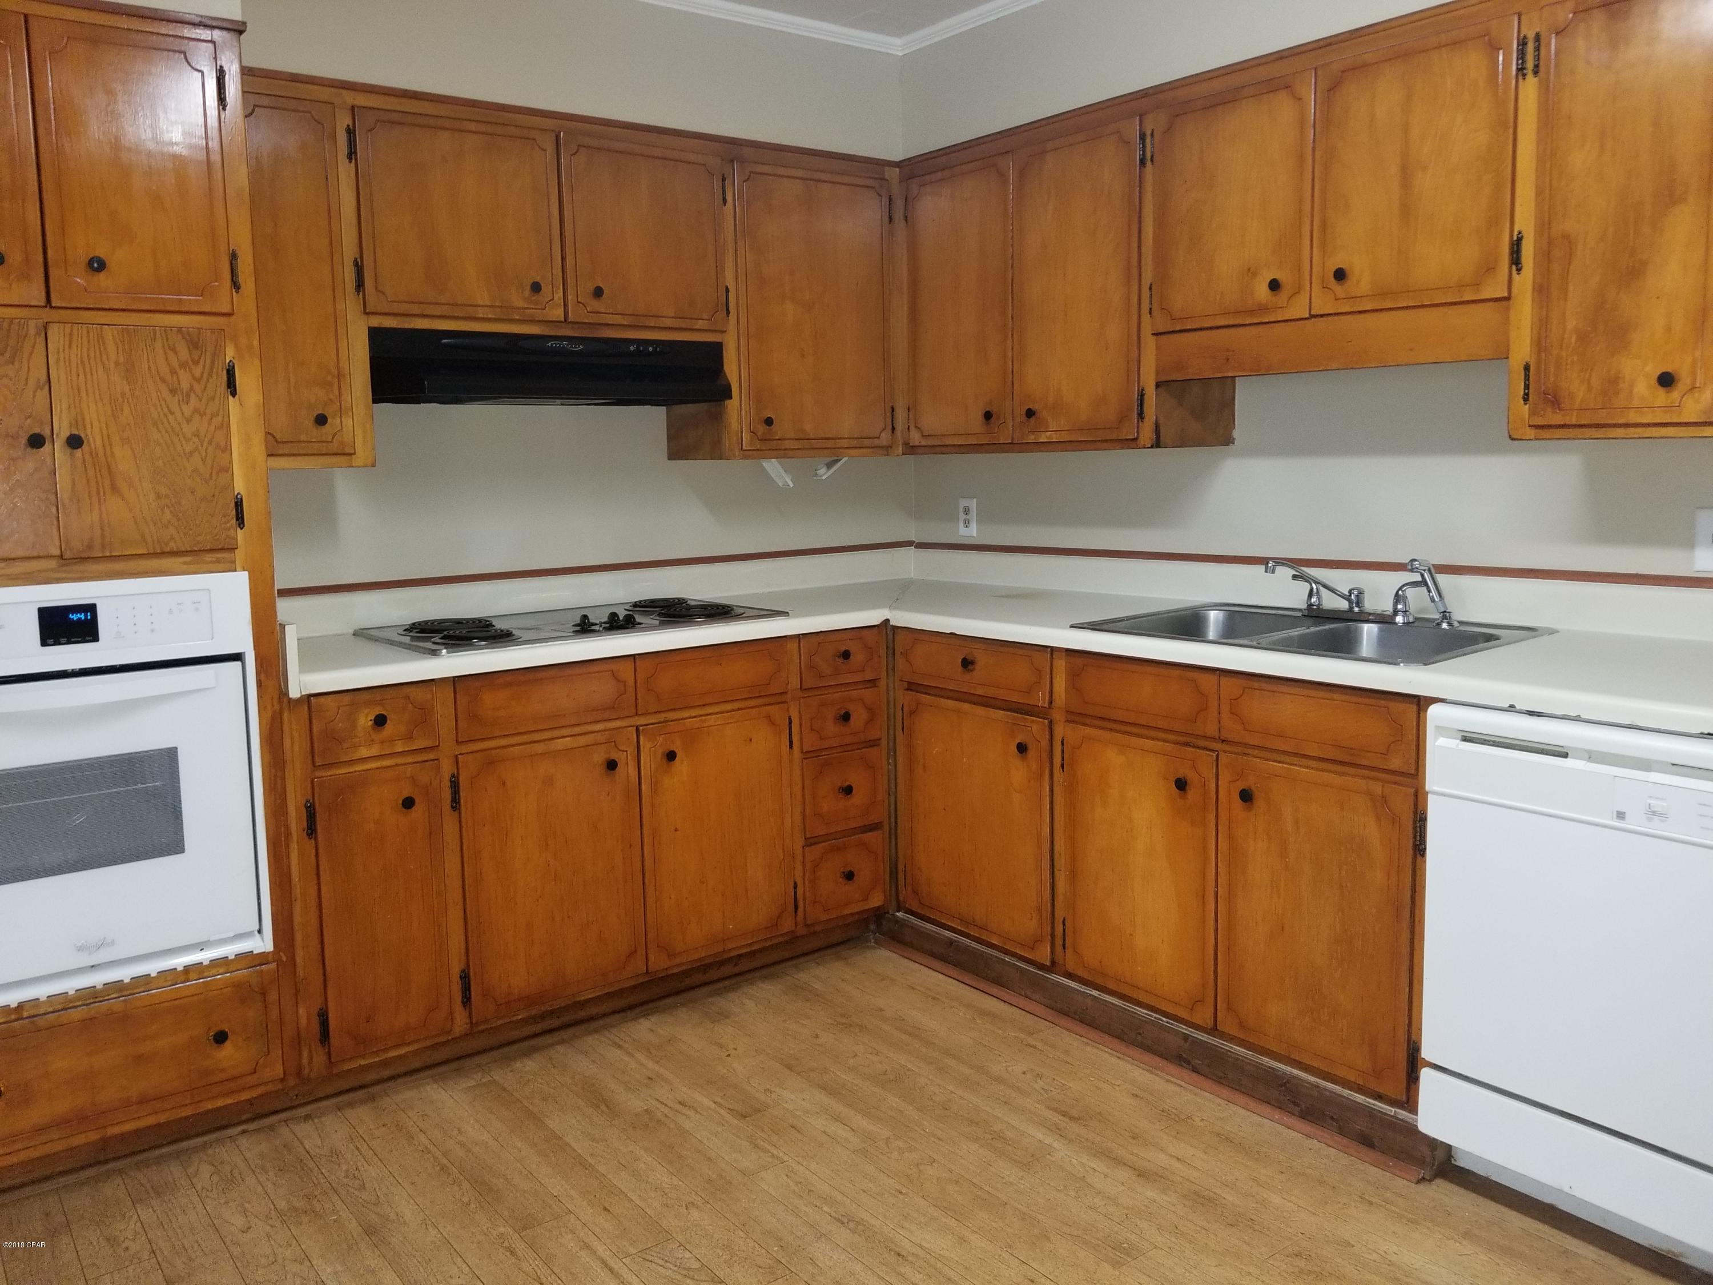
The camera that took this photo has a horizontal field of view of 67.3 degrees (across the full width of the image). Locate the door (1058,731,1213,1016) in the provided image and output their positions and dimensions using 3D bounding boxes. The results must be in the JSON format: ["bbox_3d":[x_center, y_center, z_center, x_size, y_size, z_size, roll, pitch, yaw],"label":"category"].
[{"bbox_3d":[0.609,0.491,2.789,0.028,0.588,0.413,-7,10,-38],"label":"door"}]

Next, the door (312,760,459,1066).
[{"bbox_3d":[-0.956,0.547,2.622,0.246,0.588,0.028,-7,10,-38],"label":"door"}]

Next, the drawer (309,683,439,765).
[{"bbox_3d":[-1.081,0.143,2.749,0.248,0.140,0.380,-7,10,-36],"label":"drawer"}]

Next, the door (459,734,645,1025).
[{"bbox_3d":[-0.656,0.497,2.807,0.410,0.577,0.022,-7,10,-38],"label":"door"}]

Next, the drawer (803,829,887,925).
[{"bbox_3d":[-0.161,0.585,3.479,0.254,0.203,0.430,-7,10,-38],"label":"drawer"}]

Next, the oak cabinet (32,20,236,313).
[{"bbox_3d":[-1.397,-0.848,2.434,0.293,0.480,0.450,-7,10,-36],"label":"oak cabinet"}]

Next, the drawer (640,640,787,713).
[{"bbox_3d":[-0.462,0.056,3.176,0.411,0.135,0.430,-7,10,-38],"label":"drawer"}]

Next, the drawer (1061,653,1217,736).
[{"bbox_3d":[0.761,0.084,2.836,0.430,0.146,0.404,-7,10,-38],"label":"drawer"}]

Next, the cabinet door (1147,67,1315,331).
[{"bbox_3d":[0.812,-0.933,2.787,0.022,0.490,0.405,-7,10,-38],"label":"cabinet door"}]

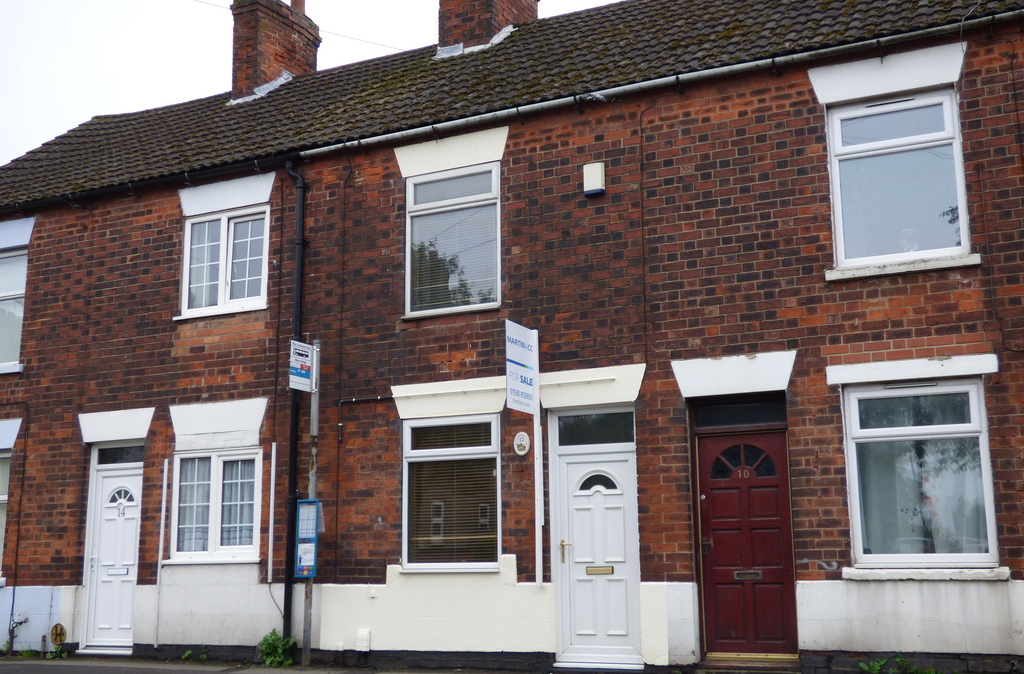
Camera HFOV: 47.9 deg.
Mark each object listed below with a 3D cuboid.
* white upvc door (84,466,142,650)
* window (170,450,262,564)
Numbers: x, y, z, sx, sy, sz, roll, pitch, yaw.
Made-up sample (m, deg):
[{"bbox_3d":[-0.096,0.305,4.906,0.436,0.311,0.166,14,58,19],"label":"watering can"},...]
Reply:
[{"bbox_3d":[-4.337,2.429,12.771,0.810,2.023,0.100,-6,-13,24],"label":"white upvc door"},{"bbox_3d":[-3.121,1.805,12.304,1.169,1.169,0.100,-6,-13,24],"label":"window"}]

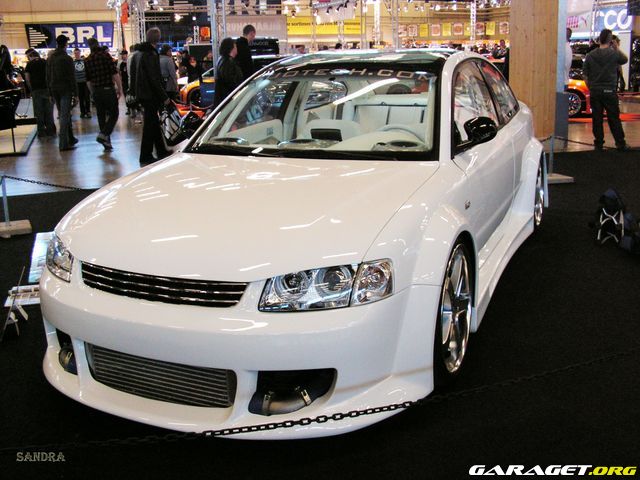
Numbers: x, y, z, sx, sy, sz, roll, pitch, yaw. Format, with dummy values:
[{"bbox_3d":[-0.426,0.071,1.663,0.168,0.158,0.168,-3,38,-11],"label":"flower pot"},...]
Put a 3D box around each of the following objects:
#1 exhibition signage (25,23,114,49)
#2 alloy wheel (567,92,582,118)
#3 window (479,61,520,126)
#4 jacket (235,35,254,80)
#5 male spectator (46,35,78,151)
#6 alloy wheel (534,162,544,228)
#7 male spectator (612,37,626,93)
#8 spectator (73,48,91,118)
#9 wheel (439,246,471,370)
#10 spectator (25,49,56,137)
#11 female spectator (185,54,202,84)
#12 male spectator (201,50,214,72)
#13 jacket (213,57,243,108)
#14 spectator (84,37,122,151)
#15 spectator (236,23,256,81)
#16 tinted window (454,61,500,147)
[{"bbox_3d":[-8.280,-6.759,22.000,3.050,0.860,0.080,-5,15,-14],"label":"exhibition signage"},{"bbox_3d":[5.071,-2.748,13.477,0.470,0.470,0.200,0,15,6],"label":"alloy wheel"},{"bbox_3d":[1.124,-0.911,4.107,0.080,0.370,0.770,-18,5,28],"label":"window"},{"bbox_3d":[-1.079,-2.548,9.702,0.340,0.800,0.520,-3,15,-6],"label":"jacket"},{"bbox_3d":[-4.123,-2.350,10.677,0.510,1.800,0.360,1,14,8],"label":"male spectator"},{"bbox_3d":[1.498,-0.353,4.792,0.210,0.490,0.490,5,16,24],"label":"alloy wheel"},{"bbox_3d":[5.428,-2.936,12.414,0.520,1.680,0.340,5,16,23],"label":"male spectator"},{"bbox_3d":[-6.303,-4.090,17.627,0.490,1.800,0.320,-3,14,-8],"label":"spectator"},{"bbox_3d":[0.458,0.256,2.589,0.210,0.490,0.490,5,16,24],"label":"wheel"},{"bbox_3d":[-5.352,-2.841,12.837,0.560,1.720,0.360,-7,15,-21],"label":"spectator"},{"bbox_3d":[-3.843,-4.703,20.144,0.480,1.670,0.320,-3,15,-9],"label":"female spectator"},{"bbox_3d":[-3.219,-4.511,19.130,0.500,1.780,0.320,-1,14,0],"label":"male spectator"},{"bbox_3d":[-1.256,-2.188,9.292,0.340,0.740,0.500,3,15,17],"label":"jacket"},{"bbox_3d":[-3.435,-2.311,10.584,0.560,1.750,0.450,-1,14,-2],"label":"spectator"},{"bbox_3d":[-0.979,-1.963,8.925,0.340,1.820,0.500,-7,16,-24],"label":"spectator"},{"bbox_3d":[0.711,-0.674,3.262,0.130,0.390,1.130,5,16,24],"label":"tinted window"}]

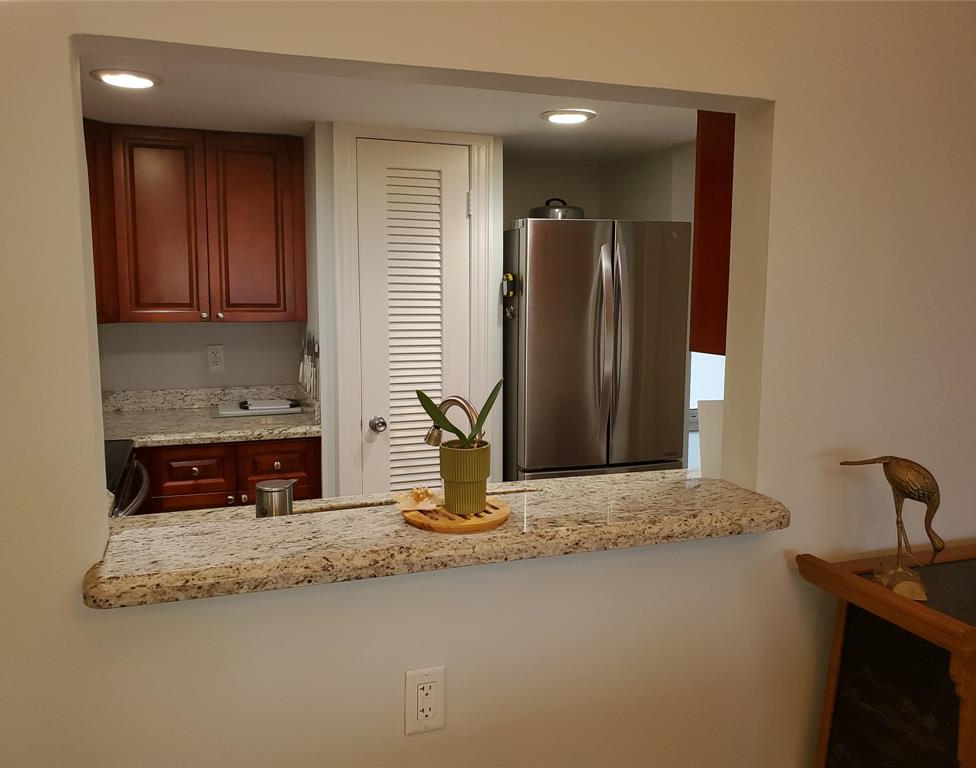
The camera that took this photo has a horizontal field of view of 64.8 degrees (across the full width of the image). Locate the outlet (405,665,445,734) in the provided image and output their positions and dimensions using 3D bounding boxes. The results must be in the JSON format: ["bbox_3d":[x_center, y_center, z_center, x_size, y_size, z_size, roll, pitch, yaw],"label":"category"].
[{"bbox_3d":[-0.106,0.549,1.330,0.071,0.116,0.009,-2,7,-20],"label":"outlet"}]

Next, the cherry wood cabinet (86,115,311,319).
[{"bbox_3d":[-1.204,-0.652,3.261,0.813,0.762,0.344,-2,7,-20],"label":"cherry wood cabinet"}]

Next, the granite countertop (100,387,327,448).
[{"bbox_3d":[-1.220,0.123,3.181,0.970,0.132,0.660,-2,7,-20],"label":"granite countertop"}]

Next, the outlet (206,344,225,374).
[{"bbox_3d":[-1.234,-0.114,3.495,0.072,0.116,0.010,-2,7,-20],"label":"outlet"}]

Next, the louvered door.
[{"bbox_3d":[-0.300,0.047,3.181,0.462,2.028,0.036,-2,7,-20],"label":"louvered door"}]

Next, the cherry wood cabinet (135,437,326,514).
[{"bbox_3d":[-1.093,0.619,3.298,0.690,0.879,0.640,-2,7,-20],"label":"cherry wood cabinet"}]

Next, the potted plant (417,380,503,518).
[{"bbox_3d":[-0.048,0.103,1.306,0.145,0.227,0.100,0,7,-2],"label":"potted plant"}]

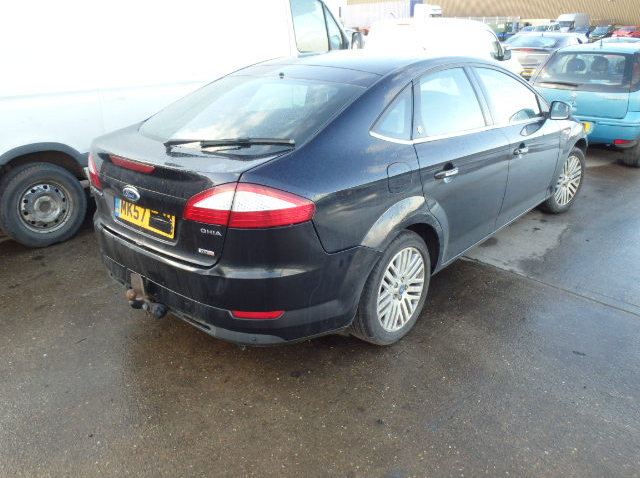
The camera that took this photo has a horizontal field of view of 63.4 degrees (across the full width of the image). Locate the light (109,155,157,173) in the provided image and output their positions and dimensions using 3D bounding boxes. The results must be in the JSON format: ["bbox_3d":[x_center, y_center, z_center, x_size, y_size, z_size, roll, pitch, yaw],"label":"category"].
[{"bbox_3d":[-0.860,-0.346,2.403,0.370,0.035,0.040,16,27,38],"label":"light"}]

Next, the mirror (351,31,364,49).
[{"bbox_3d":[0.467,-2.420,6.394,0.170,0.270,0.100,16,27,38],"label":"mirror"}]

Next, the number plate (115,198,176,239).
[{"bbox_3d":[-0.831,-0.102,2.429,0.520,0.111,0.015,16,17,39],"label":"number plate"}]

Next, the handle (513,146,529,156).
[{"bbox_3d":[1.389,-0.610,3.546,0.055,0.045,0.235,16,27,38],"label":"handle"}]

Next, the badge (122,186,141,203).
[{"bbox_3d":[-0.860,-0.207,2.367,0.150,0.063,0.015,16,24,39],"label":"badge"}]

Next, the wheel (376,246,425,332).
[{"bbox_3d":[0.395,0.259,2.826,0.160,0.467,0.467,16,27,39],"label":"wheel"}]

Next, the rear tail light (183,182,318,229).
[{"bbox_3d":[-0.293,-0.155,2.087,0.560,0.205,0.210,8,23,25],"label":"rear tail light"}]

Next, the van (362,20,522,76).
[{"bbox_3d":[2.953,-3.768,11.358,1.760,1.870,4.340,14,26,37],"label":"van"}]

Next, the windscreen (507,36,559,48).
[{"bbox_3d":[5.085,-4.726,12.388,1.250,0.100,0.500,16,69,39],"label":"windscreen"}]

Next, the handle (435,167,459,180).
[{"bbox_3d":[0.648,-0.336,2.644,0.055,0.042,0.235,16,27,39],"label":"handle"}]

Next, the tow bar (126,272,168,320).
[{"bbox_3d":[-0.849,0.283,2.534,0.210,0.200,0.150,16,27,38],"label":"tow bar"}]

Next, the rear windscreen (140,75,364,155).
[{"bbox_3d":[-0.427,-0.692,2.815,1.240,0.110,0.760,16,49,38],"label":"rear windscreen"}]

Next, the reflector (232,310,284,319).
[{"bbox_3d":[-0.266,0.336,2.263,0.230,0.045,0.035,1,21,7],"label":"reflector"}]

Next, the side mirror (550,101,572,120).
[{"bbox_3d":[1.815,-0.968,3.903,0.170,0.145,0.115,16,27,38],"label":"side mirror"}]

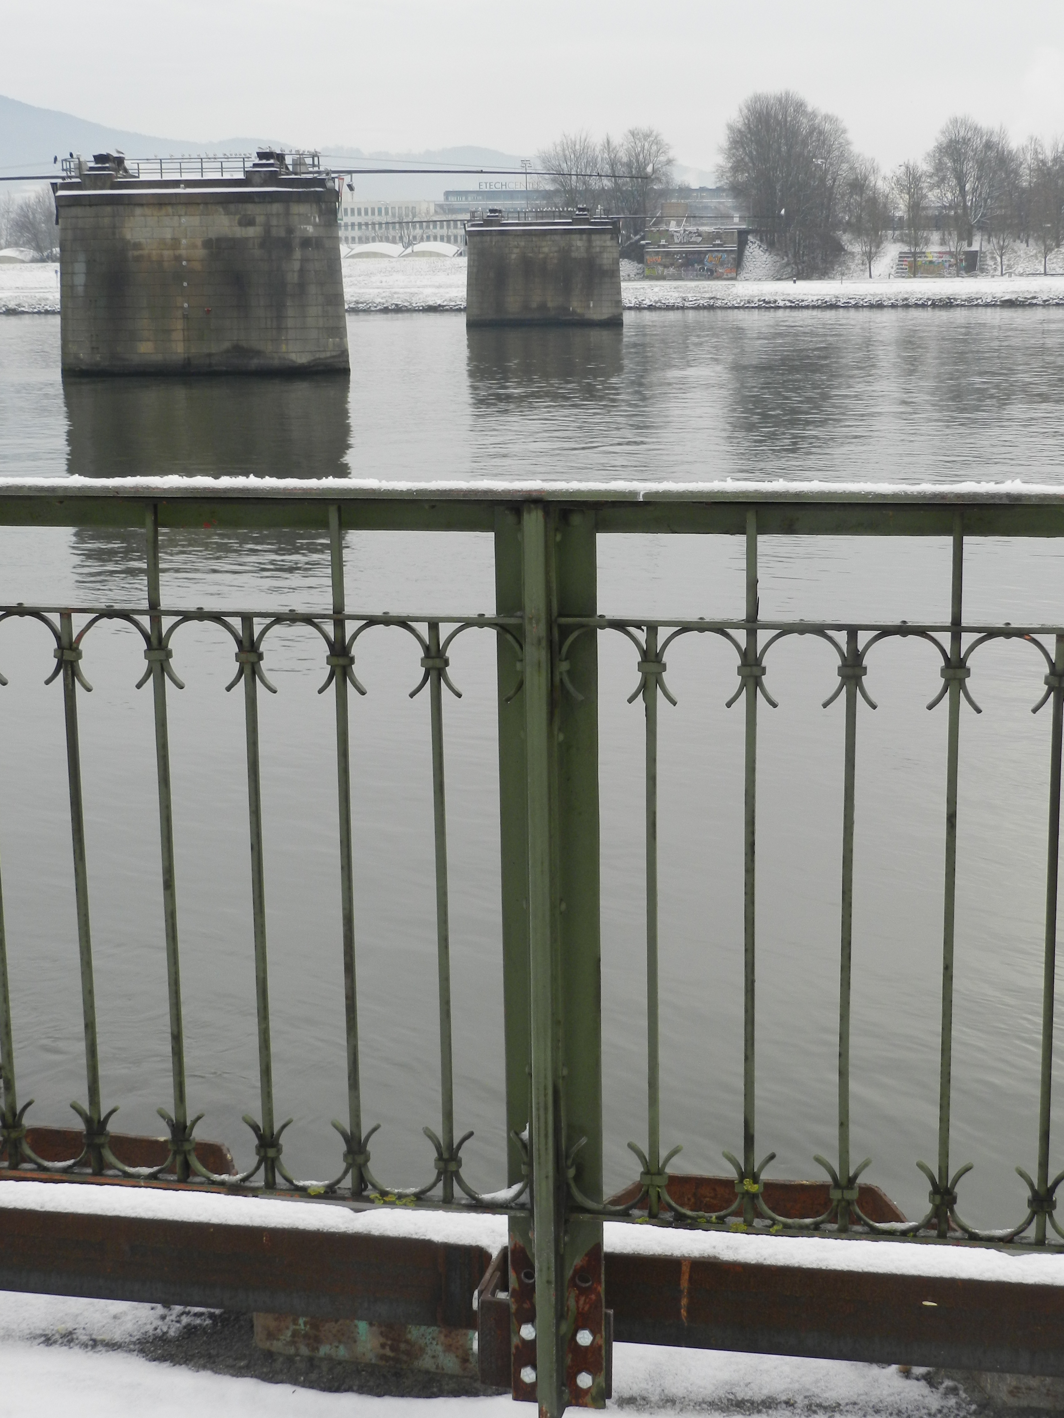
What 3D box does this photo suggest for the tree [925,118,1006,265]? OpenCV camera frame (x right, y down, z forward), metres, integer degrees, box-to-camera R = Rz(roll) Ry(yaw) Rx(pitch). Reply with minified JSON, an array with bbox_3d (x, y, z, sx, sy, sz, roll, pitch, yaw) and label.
[{"bbox_3d":[56.606,-67.436,283.000,9.637,18.992,10.000,-1,11,0],"label":"tree"}]

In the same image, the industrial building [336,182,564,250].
[{"bbox_3d":[-21.329,-123.201,550.000,58.093,19.926,32.000,-2,11,-7],"label":"industrial building"}]

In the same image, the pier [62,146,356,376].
[{"bbox_3d":[-13.997,-19.294,94.471,12.000,9.250,4.200,1,12,11],"label":"pier"}]

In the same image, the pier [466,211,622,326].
[{"bbox_3d":[1.058,-35.926,176.337,12.000,9.250,4.200,1,12,11],"label":"pier"}]

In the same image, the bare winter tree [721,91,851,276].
[{"bbox_3d":[33.257,-68.689,284.000,16.074,23.232,15.000,-1,11,0],"label":"bare winter tree"}]

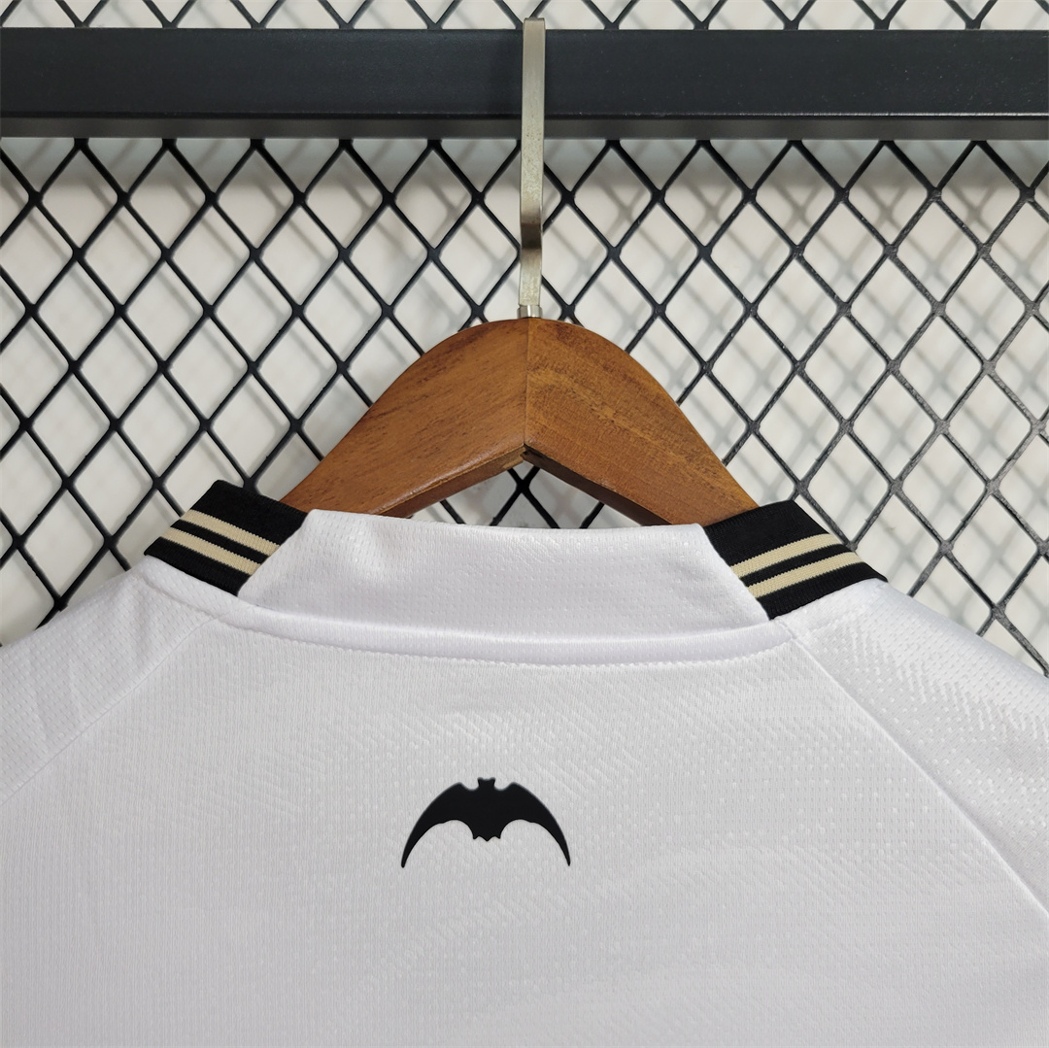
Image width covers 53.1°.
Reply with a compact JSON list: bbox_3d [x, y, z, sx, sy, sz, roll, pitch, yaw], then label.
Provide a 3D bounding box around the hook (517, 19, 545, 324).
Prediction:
[{"bbox_3d":[0.002,-0.113,0.337,0.008,0.097,0.044,0,-5,2],"label":"hook"}]

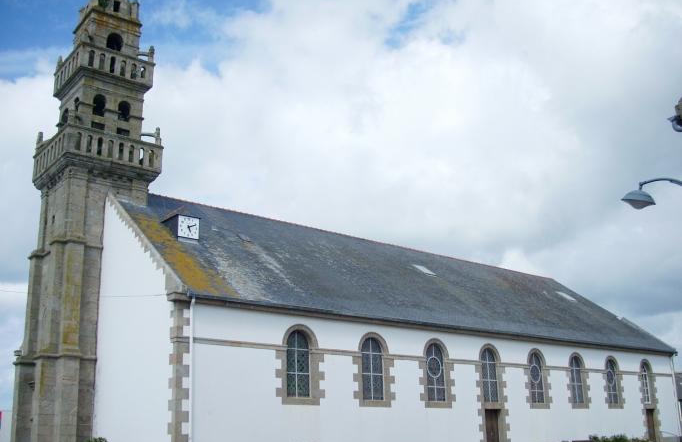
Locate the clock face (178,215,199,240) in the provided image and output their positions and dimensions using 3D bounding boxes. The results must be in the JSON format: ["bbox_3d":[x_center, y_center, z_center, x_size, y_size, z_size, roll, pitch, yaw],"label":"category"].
[{"bbox_3d":[-6.240,0.287,29.896,0.960,0.950,0.120,13,-22,-38],"label":"clock face"}]

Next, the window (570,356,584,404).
[{"bbox_3d":[12.521,8.393,38.491,1.080,2.480,0.200,13,-22,-38],"label":"window"}]

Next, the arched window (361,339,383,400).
[{"bbox_3d":[1.263,5.976,29.247,1.100,2.500,0.200,13,-22,-38],"label":"arched window"}]

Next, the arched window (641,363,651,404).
[{"bbox_3d":[18.106,9.640,43.260,1.050,2.420,0.200,13,-22,-38],"label":"arched window"}]

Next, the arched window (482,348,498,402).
[{"bbox_3d":[7.302,7.516,35.541,1.130,2.650,0.250,13,-22,-38],"label":"arched window"}]

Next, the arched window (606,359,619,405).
[{"bbox_3d":[15.202,9.026,40.755,1.080,2.460,0.200,13,-22,-38],"label":"arched window"}]

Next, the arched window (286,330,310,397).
[{"bbox_3d":[-1.625,5.552,28.350,1.170,2.650,0.250,13,-22,-38],"label":"arched window"}]

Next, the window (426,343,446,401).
[{"bbox_3d":[4.159,6.563,31.591,1.100,2.480,0.200,13,-22,-38],"label":"window"}]

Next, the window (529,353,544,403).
[{"bbox_3d":[10.237,8.171,37.957,1.170,2.650,0.250,13,-22,-38],"label":"window"}]

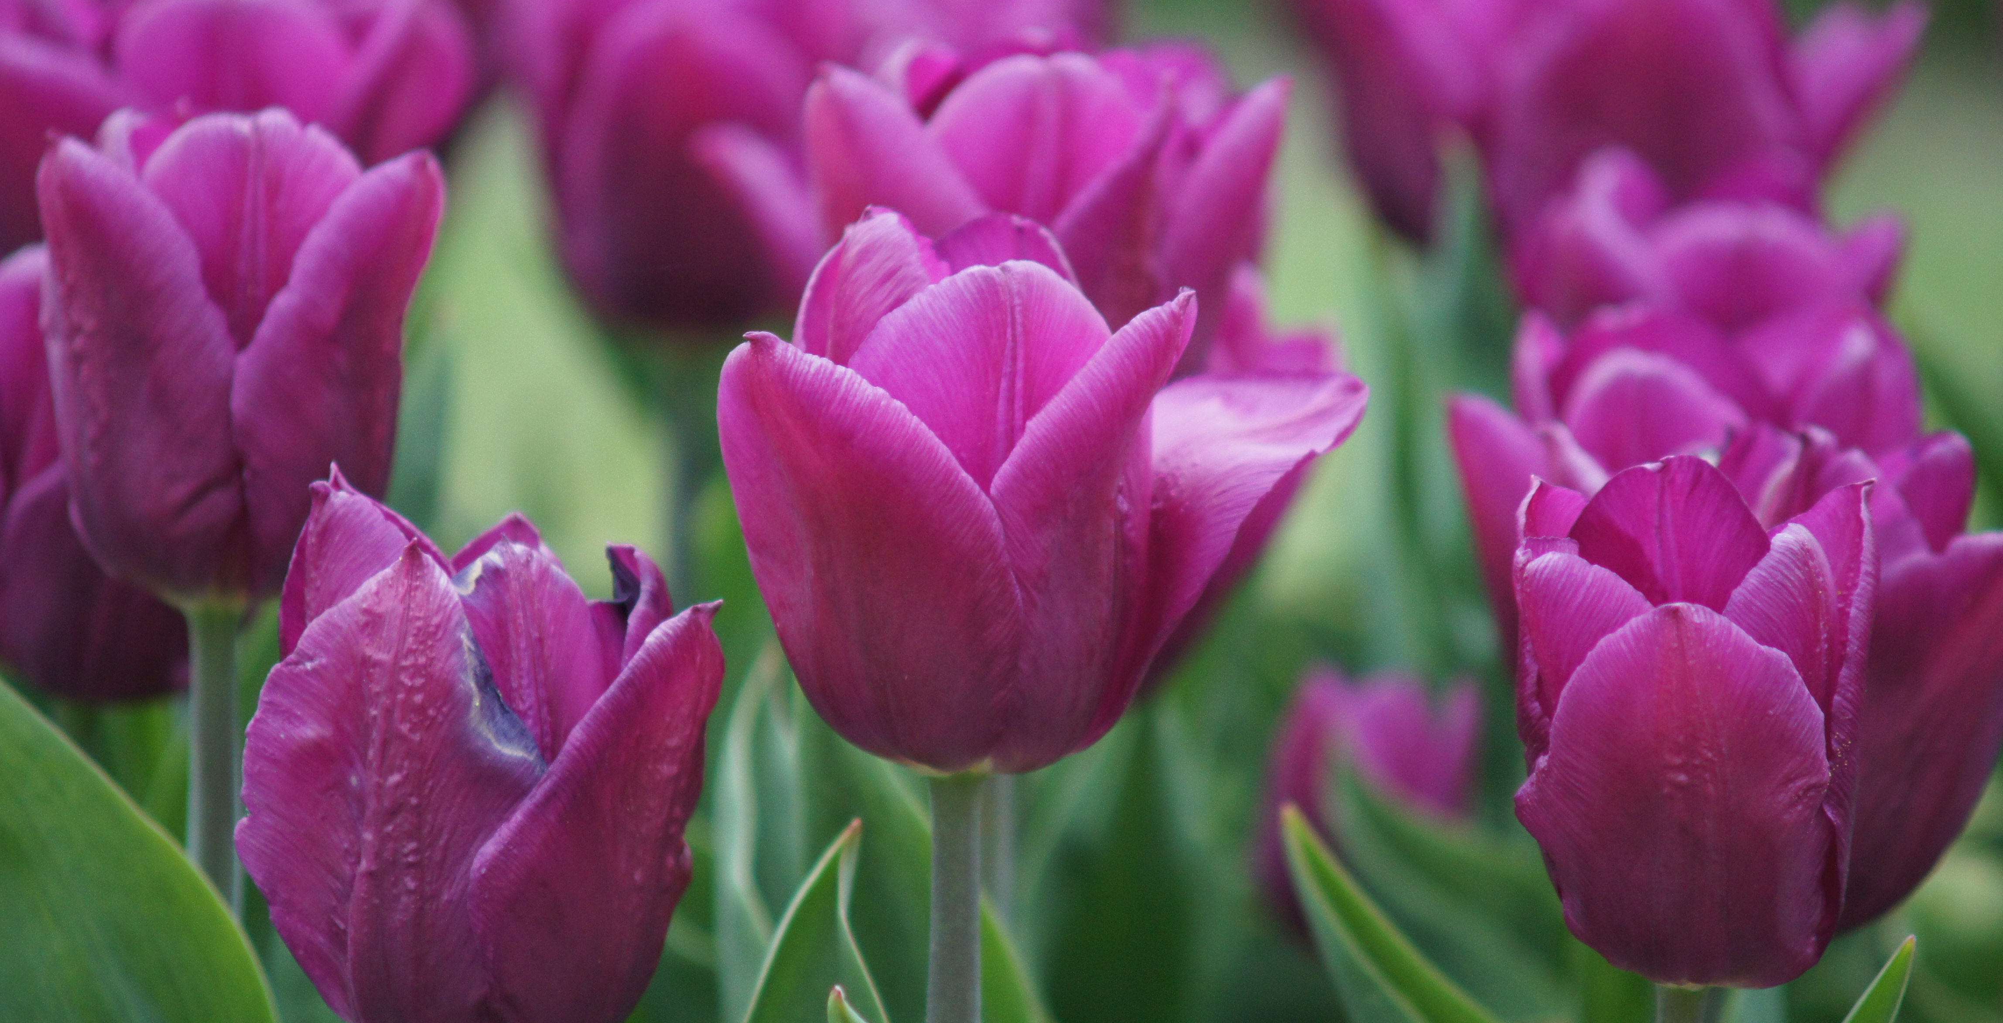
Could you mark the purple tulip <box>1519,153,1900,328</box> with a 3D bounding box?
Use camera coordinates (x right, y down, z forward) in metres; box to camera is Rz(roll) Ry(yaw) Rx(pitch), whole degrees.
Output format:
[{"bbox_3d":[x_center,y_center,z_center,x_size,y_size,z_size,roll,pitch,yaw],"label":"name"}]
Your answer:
[{"bbox_3d":[0.097,-0.022,2.410,0.055,0.059,0.054,0,10,0],"label":"purple tulip"}]

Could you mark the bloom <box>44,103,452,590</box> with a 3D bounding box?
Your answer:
[{"bbox_3d":[-0.093,-0.018,2.150,0.050,0.058,0.049,0,10,0],"label":"bloom"}]

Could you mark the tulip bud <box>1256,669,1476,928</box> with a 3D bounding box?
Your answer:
[{"bbox_3d":[0.048,0.039,2.270,0.030,0.039,0.030,0,10,0],"label":"tulip bud"}]

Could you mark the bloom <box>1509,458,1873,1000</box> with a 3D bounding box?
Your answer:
[{"bbox_3d":[0.082,0.026,2.090,0.043,0.060,0.043,0,10,0],"label":"bloom"}]

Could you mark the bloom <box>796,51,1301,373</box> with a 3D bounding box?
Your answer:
[{"bbox_3d":[0.006,-0.026,2.190,0.060,0.062,0.058,0,10,0],"label":"bloom"}]

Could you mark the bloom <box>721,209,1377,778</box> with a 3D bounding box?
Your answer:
[{"bbox_3d":[0.005,-0.001,2.100,0.077,0.063,0.062,0,10,0],"label":"bloom"}]

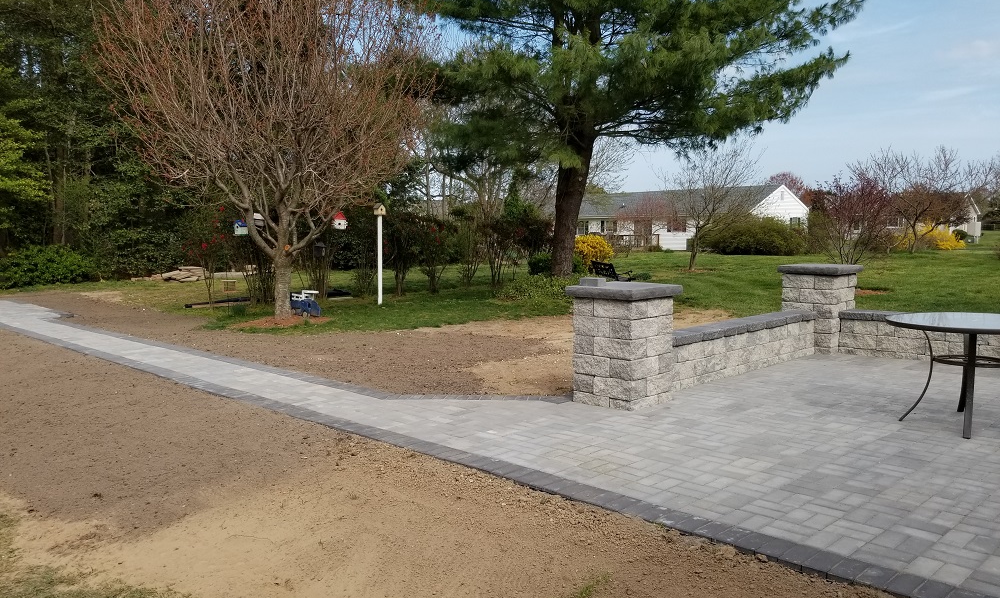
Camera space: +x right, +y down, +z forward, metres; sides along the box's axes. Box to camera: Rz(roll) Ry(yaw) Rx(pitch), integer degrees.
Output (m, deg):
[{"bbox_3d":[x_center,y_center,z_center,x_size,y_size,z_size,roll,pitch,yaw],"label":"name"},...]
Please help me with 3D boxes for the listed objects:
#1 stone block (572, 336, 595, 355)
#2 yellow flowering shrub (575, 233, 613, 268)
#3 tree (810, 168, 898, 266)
[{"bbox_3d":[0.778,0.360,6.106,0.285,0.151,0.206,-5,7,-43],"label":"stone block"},{"bbox_3d":[2.957,-1.392,24.146,1.300,1.250,1.250,0,5,7],"label":"yellow flowering shrub"},{"bbox_3d":[7.956,-1.551,16.883,1.850,2.750,1.850,1,5,25],"label":"tree"}]

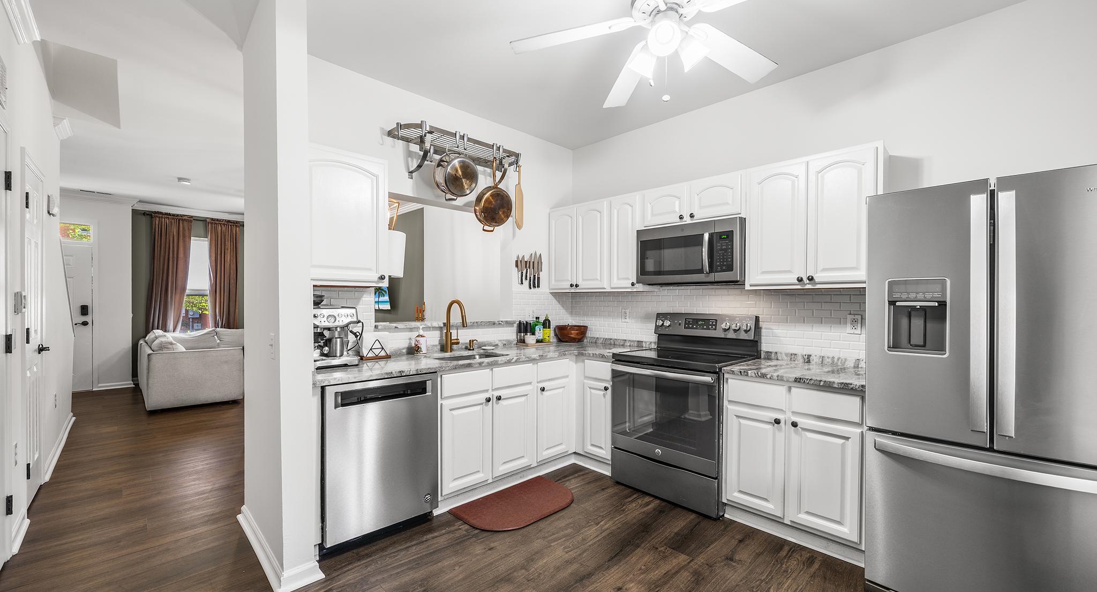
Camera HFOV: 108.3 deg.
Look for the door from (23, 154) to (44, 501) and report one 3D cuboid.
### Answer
[{"bbox_3d":[-3.250,0.245,2.495,0.610,2.050,0.050,0,0,43],"label":"door"}]

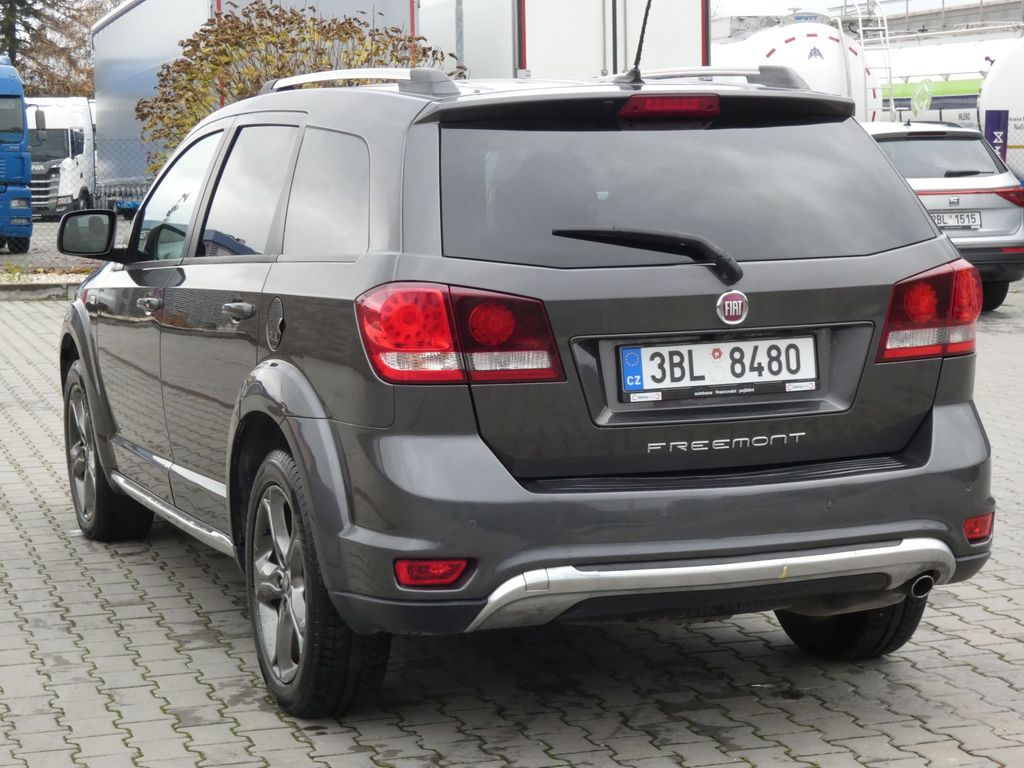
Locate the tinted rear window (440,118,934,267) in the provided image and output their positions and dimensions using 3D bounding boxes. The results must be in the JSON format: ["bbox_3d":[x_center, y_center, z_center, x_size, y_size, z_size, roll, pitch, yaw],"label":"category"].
[{"bbox_3d":[0.442,-0.481,5.430,1.360,0.510,0.100,-3,-32,-21],"label":"tinted rear window"}]

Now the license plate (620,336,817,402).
[{"bbox_3d":[0.509,-0.045,5.319,0.525,0.118,0.020,-3,-2,-21],"label":"license plate"}]

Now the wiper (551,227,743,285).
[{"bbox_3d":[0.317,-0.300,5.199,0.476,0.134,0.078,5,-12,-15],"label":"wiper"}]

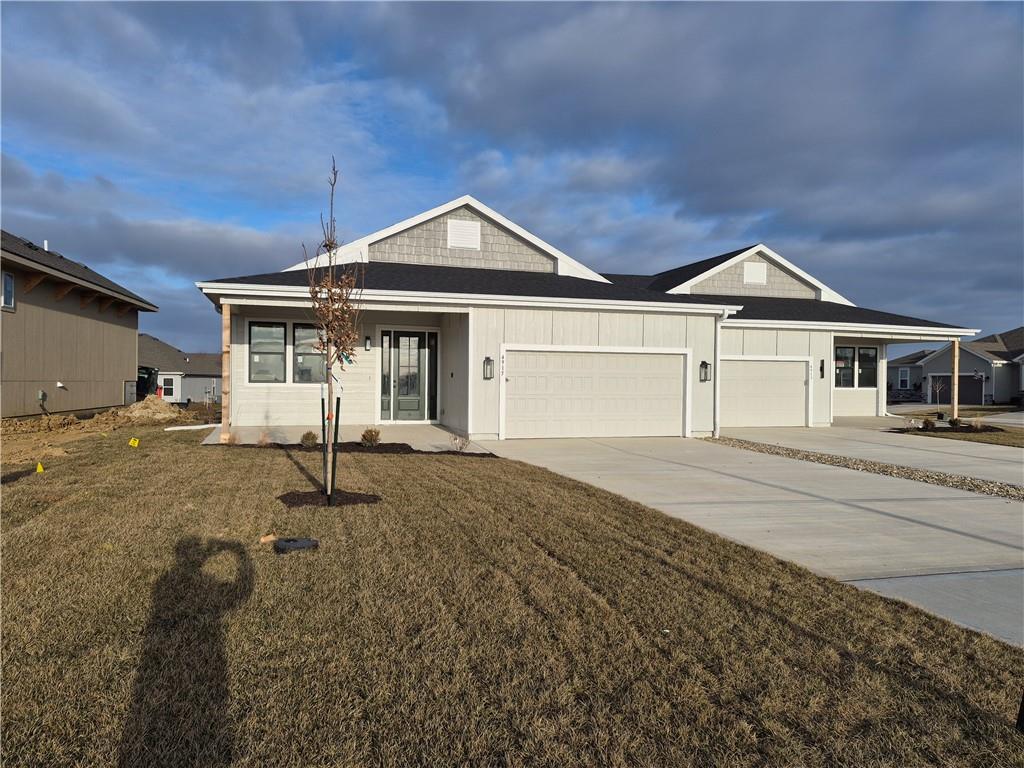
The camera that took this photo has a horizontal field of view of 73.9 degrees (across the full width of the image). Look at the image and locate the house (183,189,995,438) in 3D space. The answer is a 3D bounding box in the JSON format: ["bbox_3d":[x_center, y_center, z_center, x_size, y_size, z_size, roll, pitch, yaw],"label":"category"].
[{"bbox_3d":[2.442,-1.924,26.579,24.340,6.570,19.460,0,0,-17],"label":"house"}]

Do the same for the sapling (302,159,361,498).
[{"bbox_3d":[-2.183,-0.711,8.273,0.730,4.110,0.730,0,0,-15],"label":"sapling"}]

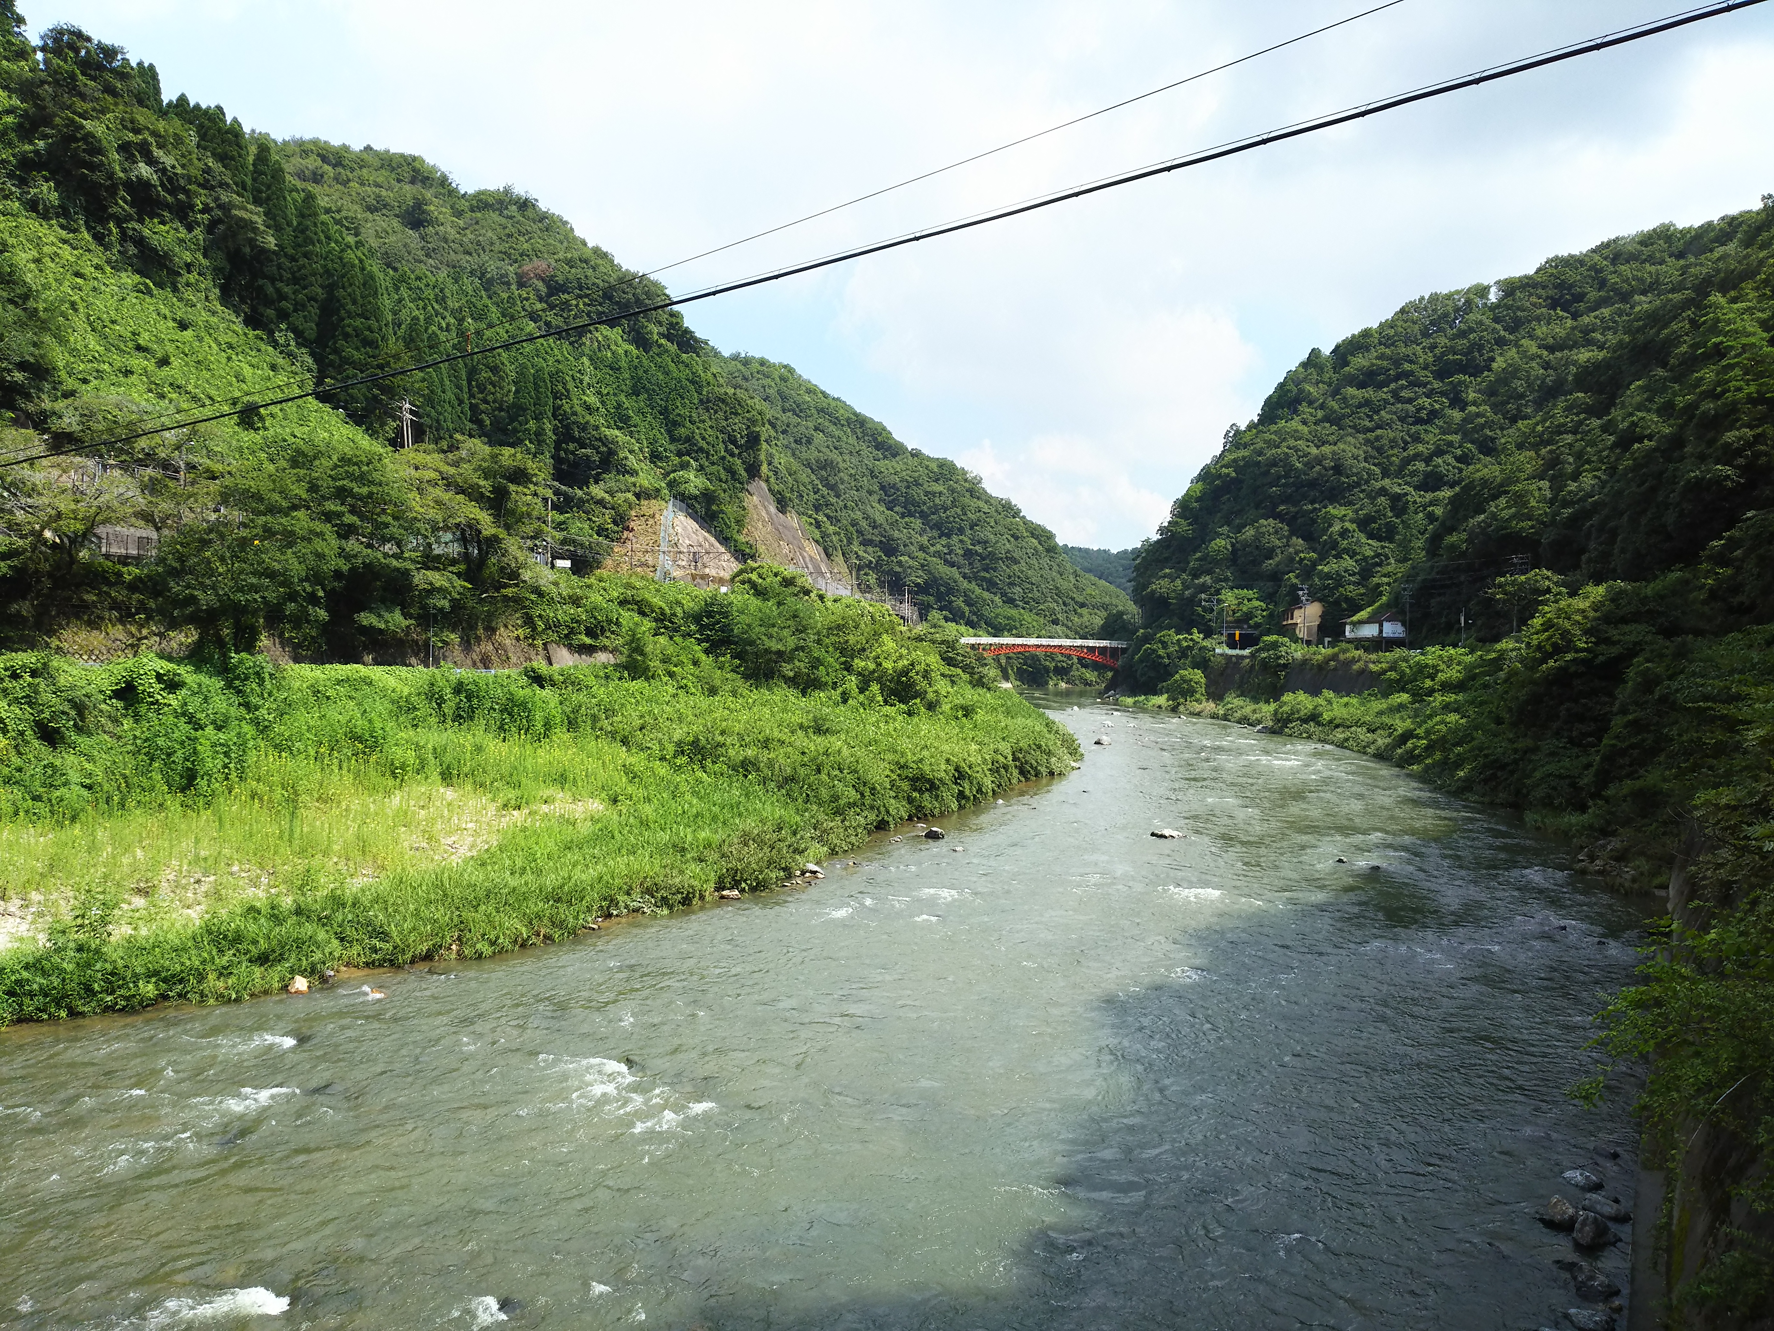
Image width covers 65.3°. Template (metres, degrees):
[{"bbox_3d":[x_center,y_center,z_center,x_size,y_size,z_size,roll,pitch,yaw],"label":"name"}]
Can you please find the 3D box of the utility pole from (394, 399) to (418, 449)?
[{"bbox_3d":[-39.850,-17.220,115.000,0.700,9.800,2.800,0,1,12],"label":"utility pole"}]

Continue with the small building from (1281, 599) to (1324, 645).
[{"bbox_3d":[68.620,-6.740,228.000,5.800,7.900,5.600,1,1,38],"label":"small building"}]

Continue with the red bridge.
[{"bbox_3d":[34.670,-2.660,305.000,40.000,6.800,7.000,0,1,0],"label":"red bridge"}]

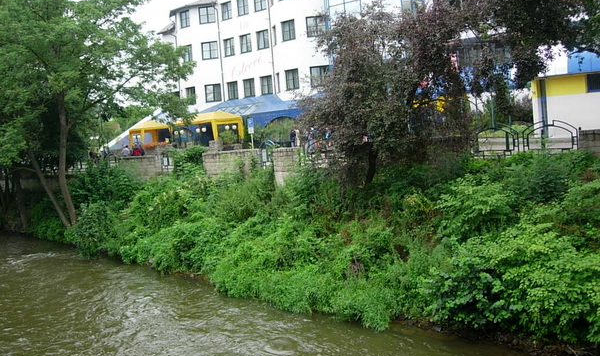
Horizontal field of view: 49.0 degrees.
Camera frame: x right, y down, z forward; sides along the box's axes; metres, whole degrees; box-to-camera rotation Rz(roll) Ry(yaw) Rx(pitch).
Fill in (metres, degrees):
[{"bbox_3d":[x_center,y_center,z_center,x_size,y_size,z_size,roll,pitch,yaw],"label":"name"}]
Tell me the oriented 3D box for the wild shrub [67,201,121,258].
[{"bbox_3d":[-11.286,2.815,36.000,2.900,3.000,2.600,-5,3,0],"label":"wild shrub"}]

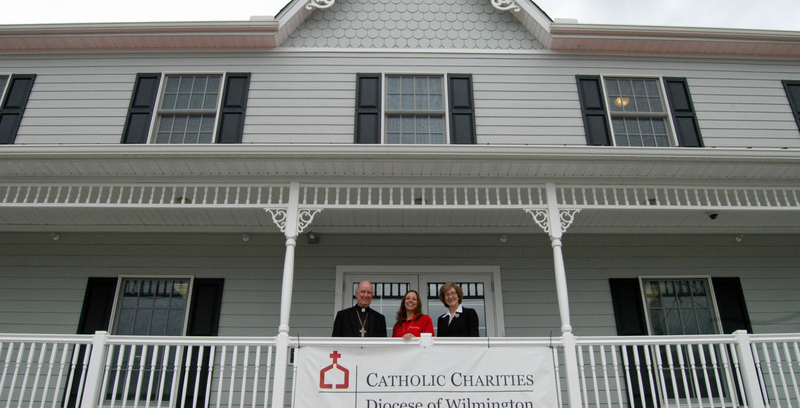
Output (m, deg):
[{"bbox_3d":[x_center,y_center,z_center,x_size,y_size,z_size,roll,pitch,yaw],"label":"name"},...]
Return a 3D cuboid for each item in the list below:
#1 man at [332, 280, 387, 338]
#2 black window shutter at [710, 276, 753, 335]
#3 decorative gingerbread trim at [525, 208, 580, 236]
[{"bbox_3d":[-0.422,1.659,6.260,0.580,1.759,0.350,2,-24,-5],"label":"man"},{"bbox_3d":[4.087,1.621,7.214,0.354,1.529,0.050,0,-24,-1],"label":"black window shutter"},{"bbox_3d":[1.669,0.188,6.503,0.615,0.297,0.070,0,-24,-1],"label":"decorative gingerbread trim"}]

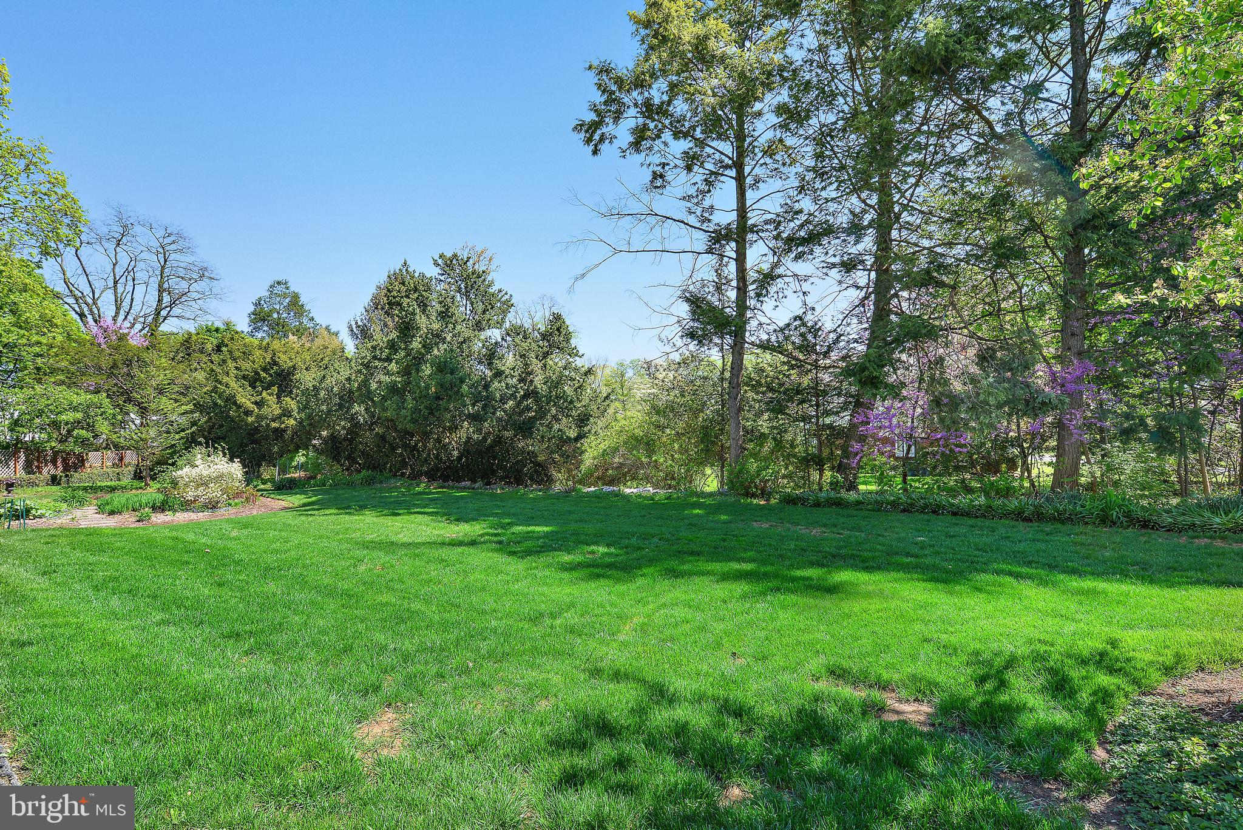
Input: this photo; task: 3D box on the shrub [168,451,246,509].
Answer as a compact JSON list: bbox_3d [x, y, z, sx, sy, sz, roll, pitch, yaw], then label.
[{"bbox_3d":[-10.690,1.680,13.400,1.600,1.420,1.500,2,-3,-39],"label":"shrub"}]

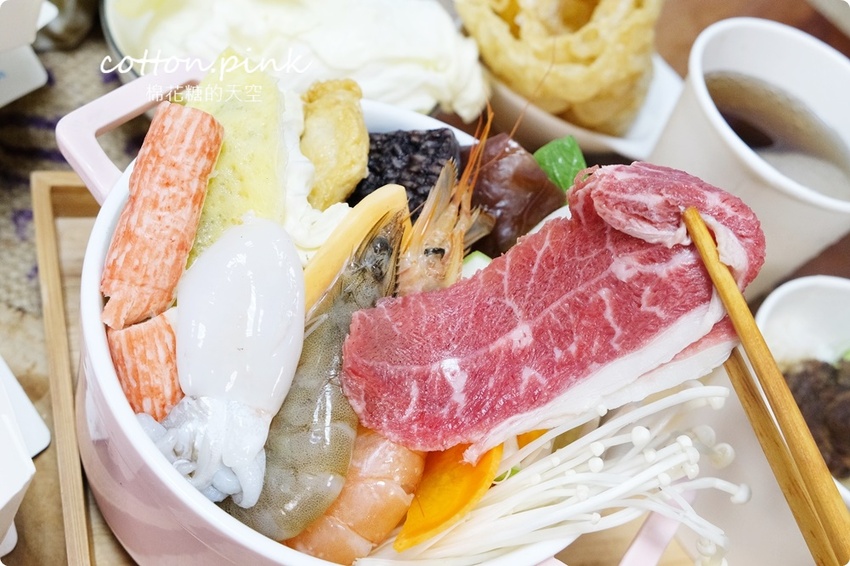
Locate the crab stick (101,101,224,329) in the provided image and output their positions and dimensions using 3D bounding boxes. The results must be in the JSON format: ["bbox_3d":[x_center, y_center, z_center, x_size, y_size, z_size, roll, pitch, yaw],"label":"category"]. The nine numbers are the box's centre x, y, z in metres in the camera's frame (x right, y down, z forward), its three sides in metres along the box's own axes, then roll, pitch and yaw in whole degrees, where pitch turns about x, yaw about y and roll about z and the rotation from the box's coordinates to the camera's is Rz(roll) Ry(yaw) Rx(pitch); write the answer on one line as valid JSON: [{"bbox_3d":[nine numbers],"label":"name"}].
[{"bbox_3d":[-0.082,-0.023,0.281,0.021,0.017,0.068,14,62,-14],"label":"crab stick"}]

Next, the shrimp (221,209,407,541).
[{"bbox_3d":[-0.027,0.023,0.266,0.028,0.020,0.100,22,61,-4],"label":"shrimp"}]

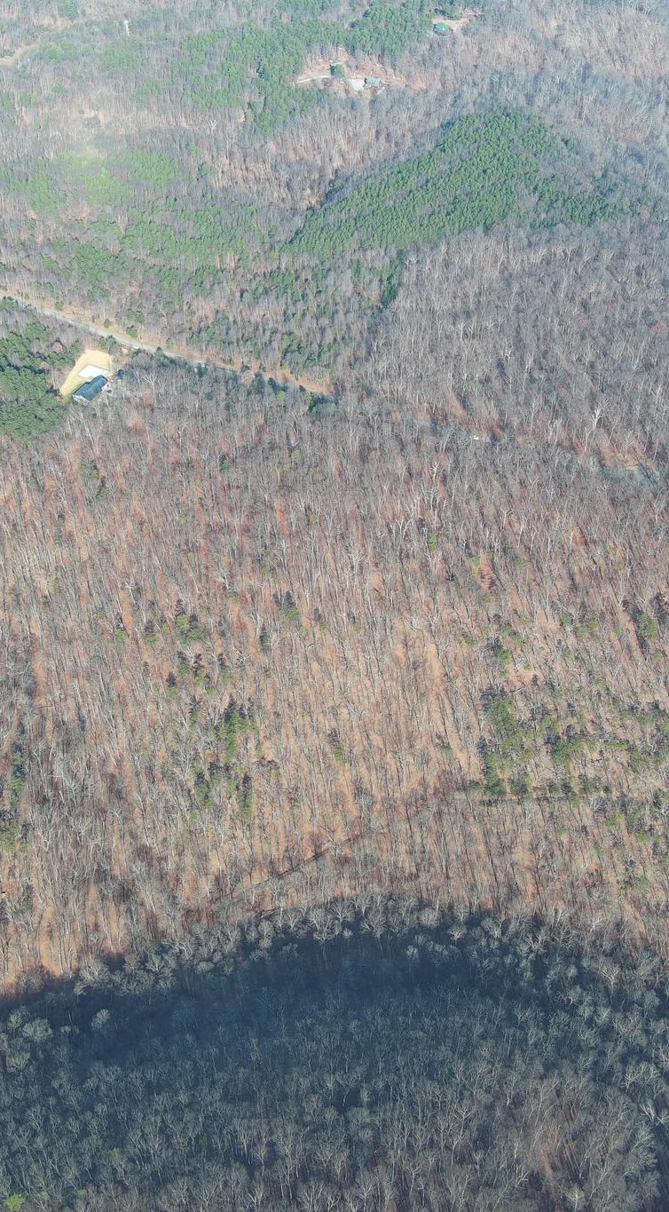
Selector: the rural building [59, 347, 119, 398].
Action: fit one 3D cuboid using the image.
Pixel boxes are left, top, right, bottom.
[{"bbox_3d":[-88.013,-78.125,530.000,7.800,5.200,14.500,14,42,17],"label":"rural building"}]

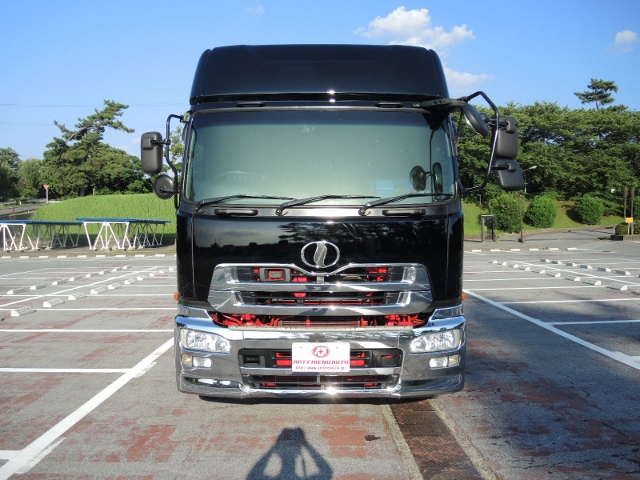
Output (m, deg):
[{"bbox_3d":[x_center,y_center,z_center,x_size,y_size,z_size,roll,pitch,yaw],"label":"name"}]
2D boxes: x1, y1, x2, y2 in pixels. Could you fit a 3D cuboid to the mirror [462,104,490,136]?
[{"bbox_3d":[1.266,-0.970,4.200,0.100,0.300,0.220,-36,0,11],"label":"mirror"}]

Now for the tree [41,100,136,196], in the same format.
[{"bbox_3d":[-32.196,-12.586,72.000,13.000,13.300,12.000,0,1,0],"label":"tree"}]

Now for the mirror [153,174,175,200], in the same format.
[{"bbox_3d":[-1.332,-0.448,4.420,0.200,0.210,0.080,1,2,24],"label":"mirror"}]

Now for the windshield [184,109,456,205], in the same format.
[{"bbox_3d":[0.003,-0.700,4.360,2.300,0.830,0.380,0,1,0],"label":"windshield"}]

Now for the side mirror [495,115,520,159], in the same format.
[{"bbox_3d":[1.546,-0.843,4.280,0.185,0.355,0.100,0,2,-7],"label":"side mirror"}]

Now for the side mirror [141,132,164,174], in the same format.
[{"bbox_3d":[-1.430,-0.739,4.420,0.180,0.355,0.100,0,1,6],"label":"side mirror"}]

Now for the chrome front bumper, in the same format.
[{"bbox_3d":[0.003,0.912,4.290,2.480,0.700,0.500,0,1,0],"label":"chrome front bumper"}]

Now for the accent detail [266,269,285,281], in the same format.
[{"bbox_3d":[-0.354,0.282,4.170,0.135,0.092,0.050,0,1,0],"label":"accent detail"}]

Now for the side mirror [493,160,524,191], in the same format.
[{"bbox_3d":[1.567,-0.533,4.280,0.235,0.250,0.100,0,2,-14],"label":"side mirror"}]

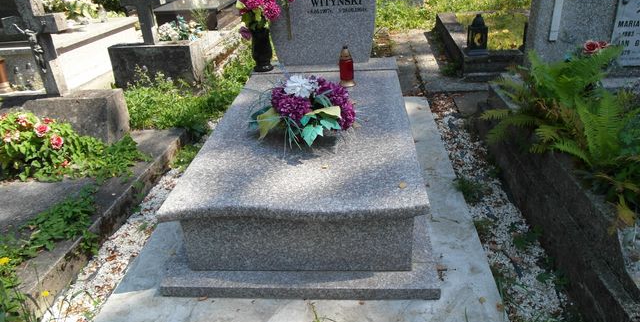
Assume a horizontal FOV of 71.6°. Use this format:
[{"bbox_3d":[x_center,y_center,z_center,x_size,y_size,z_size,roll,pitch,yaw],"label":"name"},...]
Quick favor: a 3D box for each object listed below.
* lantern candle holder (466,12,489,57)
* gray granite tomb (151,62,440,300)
[{"bbox_3d":[1.474,-1.182,4.142,0.180,0.360,0.180,-1,29,6],"label":"lantern candle holder"},{"bbox_3d":[-0.029,-0.090,2.610,1.163,0.406,1.980,-1,29,6],"label":"gray granite tomb"}]

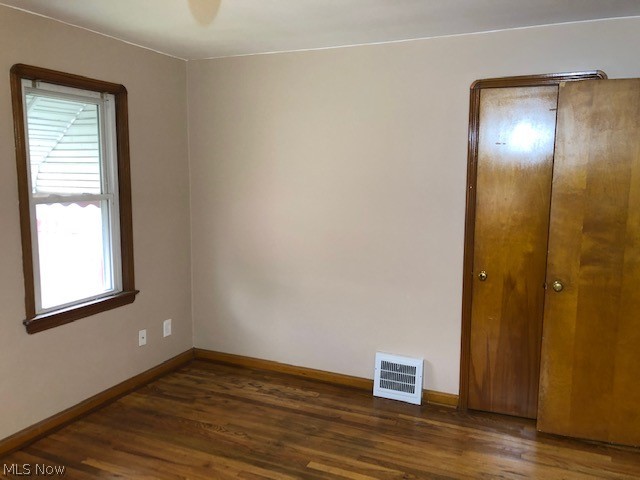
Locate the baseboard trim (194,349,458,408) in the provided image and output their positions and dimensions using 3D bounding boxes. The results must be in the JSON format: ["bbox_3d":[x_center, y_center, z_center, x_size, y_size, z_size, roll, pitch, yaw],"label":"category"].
[{"bbox_3d":[-0.070,1.011,3.873,2.156,0.099,0.025,4,8,24],"label":"baseboard trim"}]

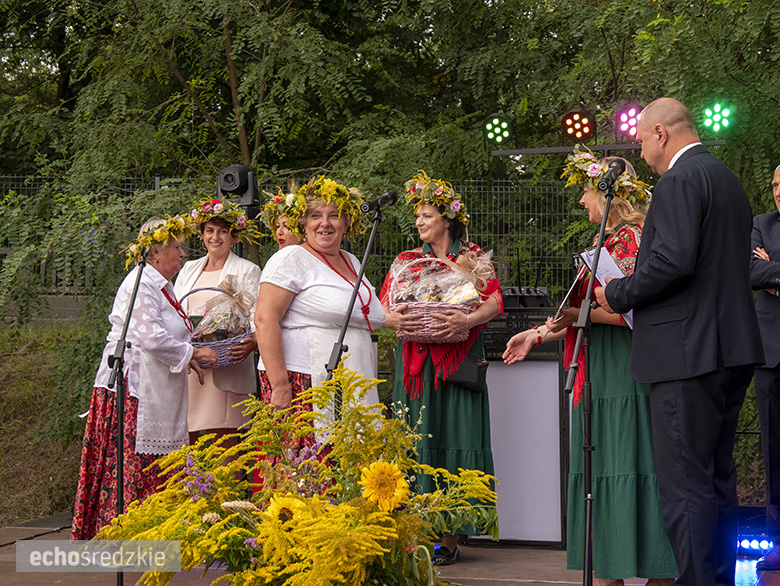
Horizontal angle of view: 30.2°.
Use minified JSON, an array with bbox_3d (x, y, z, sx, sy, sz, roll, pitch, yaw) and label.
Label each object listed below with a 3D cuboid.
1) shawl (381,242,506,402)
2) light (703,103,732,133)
[{"bbox_3d":[0.228,0.117,6.400,0.530,0.700,0.380,0,-2,14],"label":"shawl"},{"bbox_3d":[1.668,-0.894,7.350,0.165,0.175,0.130,2,5,20],"label":"light"}]

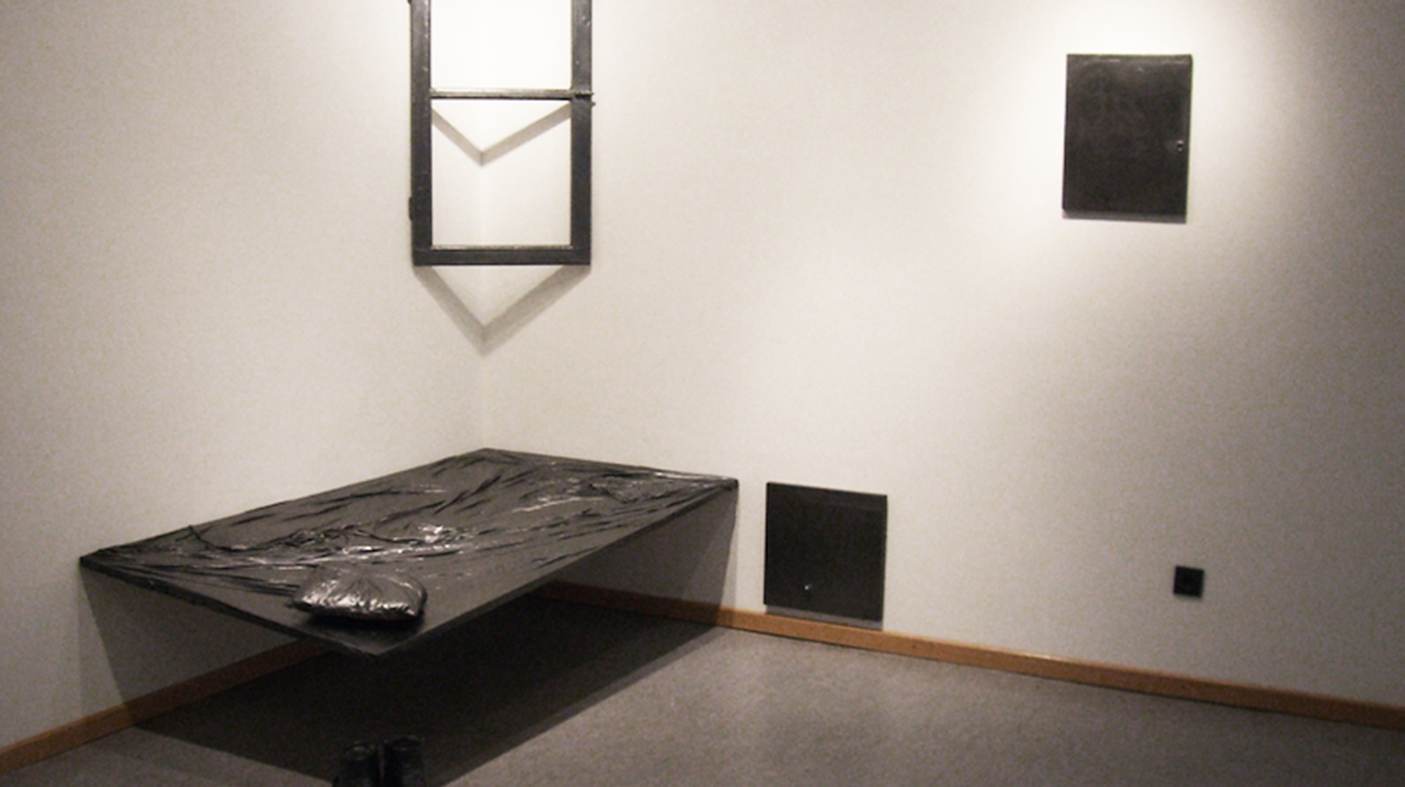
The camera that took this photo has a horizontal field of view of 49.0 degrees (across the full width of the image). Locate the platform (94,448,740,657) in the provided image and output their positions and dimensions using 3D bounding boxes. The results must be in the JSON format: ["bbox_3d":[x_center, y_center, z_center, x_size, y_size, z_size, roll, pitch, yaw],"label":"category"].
[{"bbox_3d":[-0.759,0.393,4.563,1.020,0.055,1.798,5,10,27],"label":"platform"}]

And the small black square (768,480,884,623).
[{"bbox_3d":[0.395,0.508,4.978,0.411,0.404,0.030,5,10,27],"label":"small black square"}]

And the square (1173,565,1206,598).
[{"bbox_3d":[1.401,0.546,4.447,0.084,0.084,0.020,5,10,27],"label":"square"}]

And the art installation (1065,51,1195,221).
[{"bbox_3d":[1.200,-0.734,4.357,0.352,0.445,0.030,5,10,27],"label":"art installation"}]

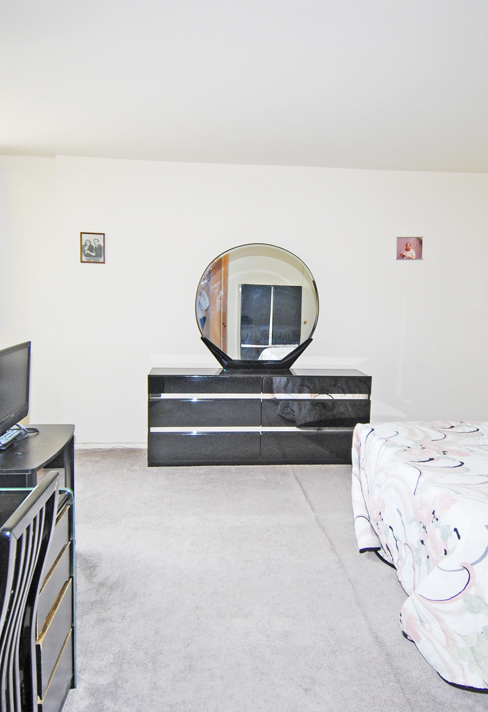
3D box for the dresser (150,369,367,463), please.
[{"bbox_3d":[0.125,0.509,4.535,1.820,0.745,0.399,0,7,-5],"label":"dresser"}]

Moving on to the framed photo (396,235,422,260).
[{"bbox_3d":[1.504,-0.971,4.823,0.249,0.201,0.020,0,7,-5],"label":"framed photo"}]

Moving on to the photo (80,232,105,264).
[{"bbox_3d":[-1.296,-0.925,4.570,0.204,0.254,0.020,0,7,-5],"label":"photo"}]

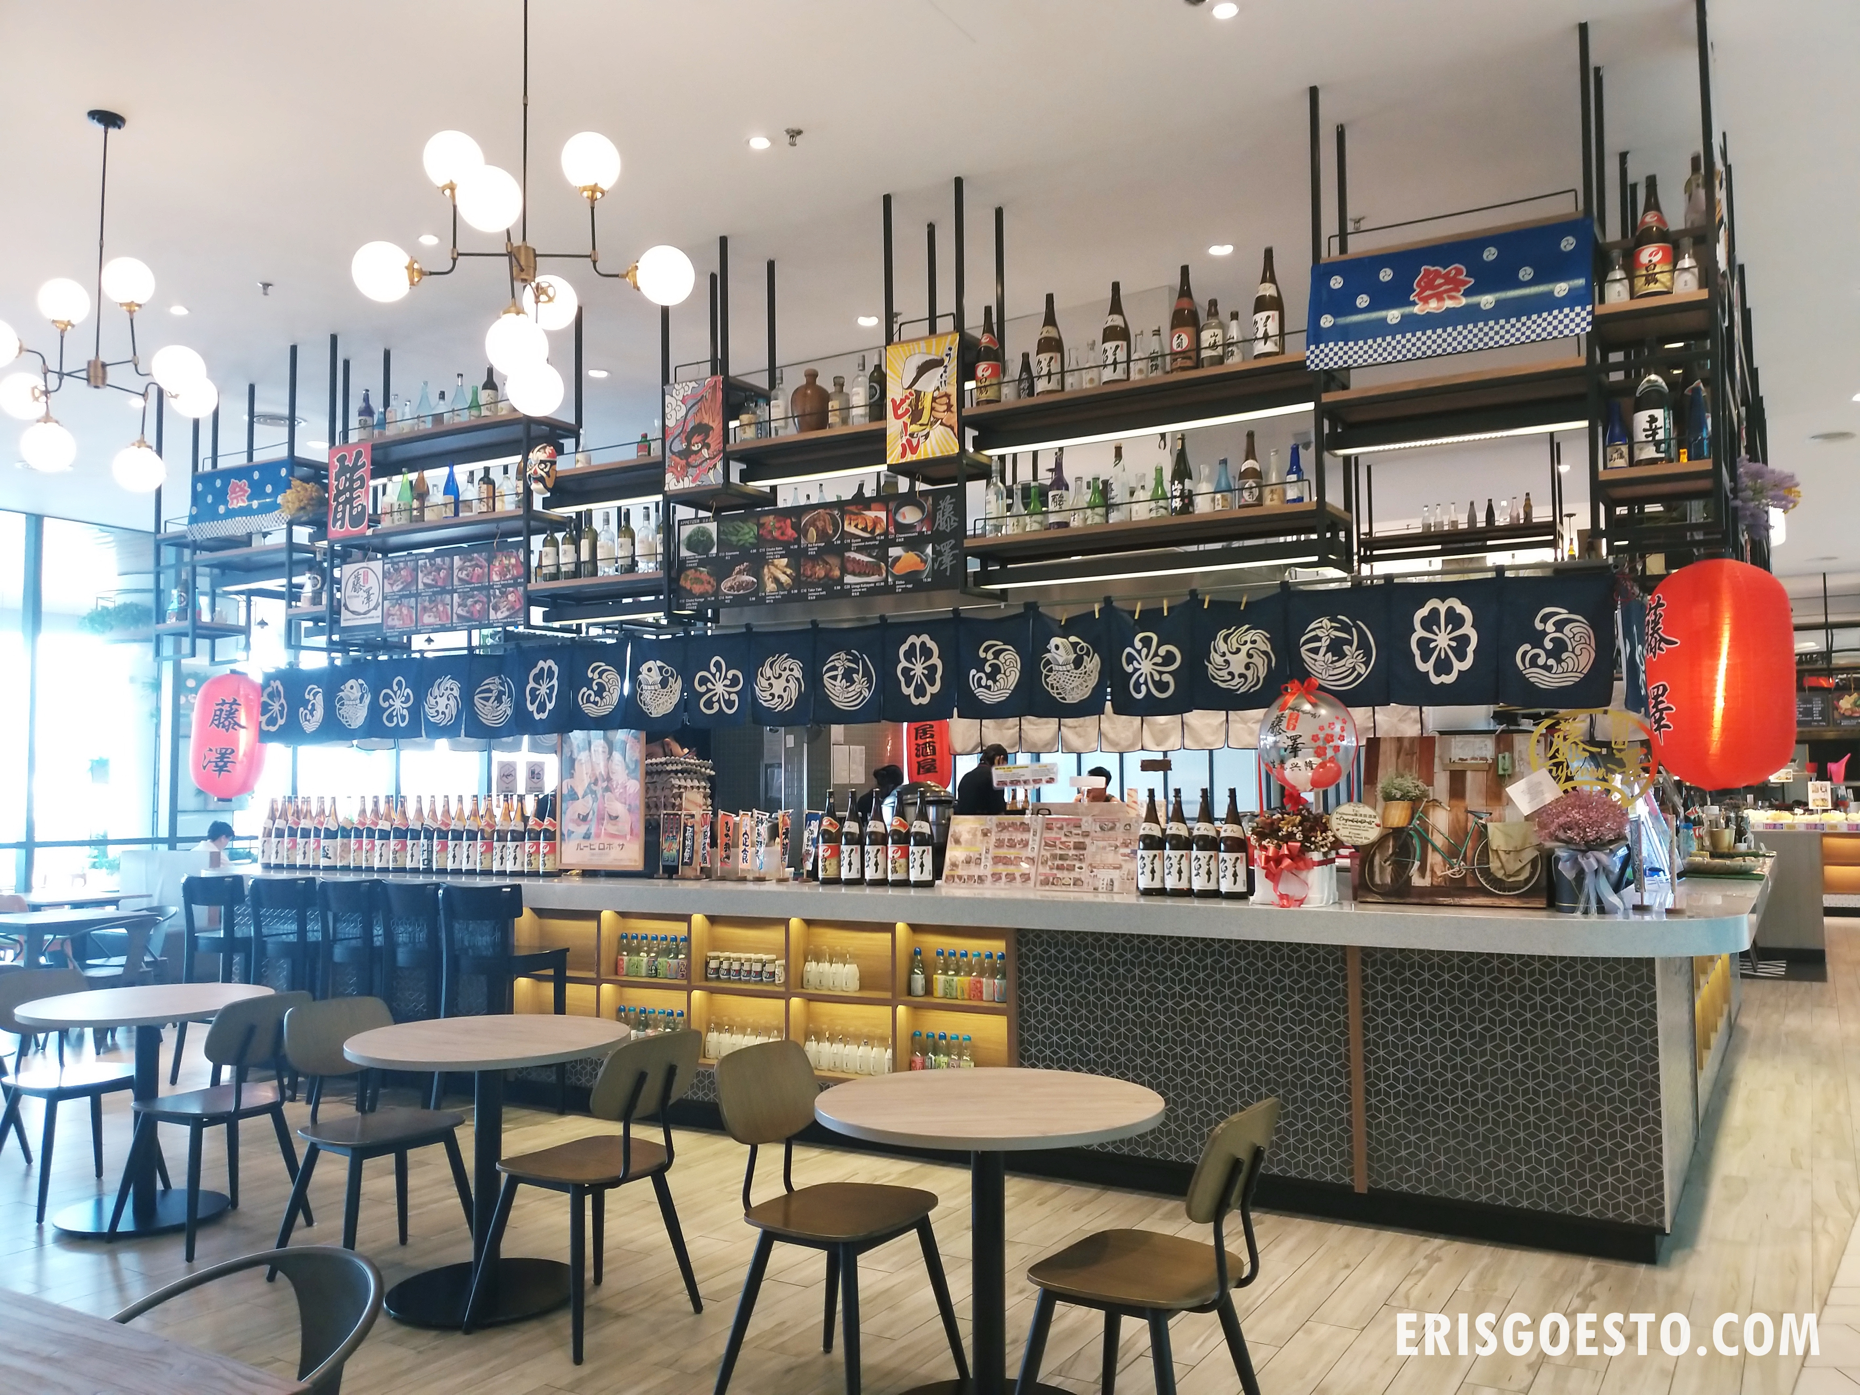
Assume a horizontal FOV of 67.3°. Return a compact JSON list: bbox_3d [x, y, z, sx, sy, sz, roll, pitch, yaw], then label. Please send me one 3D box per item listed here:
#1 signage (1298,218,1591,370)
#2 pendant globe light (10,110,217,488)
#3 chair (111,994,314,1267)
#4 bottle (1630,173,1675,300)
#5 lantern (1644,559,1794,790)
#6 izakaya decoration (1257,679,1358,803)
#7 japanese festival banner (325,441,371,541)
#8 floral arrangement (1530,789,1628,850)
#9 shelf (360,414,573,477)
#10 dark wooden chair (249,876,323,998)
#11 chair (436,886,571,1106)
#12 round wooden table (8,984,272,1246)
[{"bbox_3d":[1.578,-1.226,4.286,0.832,0.345,0.030,-2,-5,30],"label":"signage"},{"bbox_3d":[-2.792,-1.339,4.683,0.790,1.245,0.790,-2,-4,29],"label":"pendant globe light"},{"bbox_3d":[-2.407,1.403,4.732,0.515,0.820,0.450,-2,-4,30],"label":"chair"},{"bbox_3d":[2.160,-1.363,4.163,0.104,0.393,0.104,-2,-4,29],"label":"bottle"},{"bbox_3d":[2.268,-0.067,4.012,0.380,0.665,0.380,0,-4,0],"label":"lantern"},{"bbox_3d":[1.281,0.148,4.736,0.325,0.410,0.325,-2,-4,22],"label":"izakaya decoration"},{"bbox_3d":[-2.812,-1.001,6.768,0.300,0.440,0.020,-2,-4,30],"label":"japanese festival banner"},{"bbox_3d":[2.080,0.391,4.474,0.275,0.200,0.265,-2,-4,27],"label":"floral arrangement"},{"bbox_3d":[-2.285,-1.212,6.715,1.343,0.060,0.330,-2,-5,30],"label":"shelf"},{"bbox_3d":[-3.069,1.419,6.967,0.460,1.070,0.500,-2,-4,26],"label":"dark wooden chair"},{"bbox_3d":[-1.946,1.371,6.335,0.460,1.070,0.500,-2,-4,23],"label":"chair"},{"bbox_3d":[-2.737,1.437,4.879,0.797,0.750,0.797,0,-4,0],"label":"round wooden table"}]

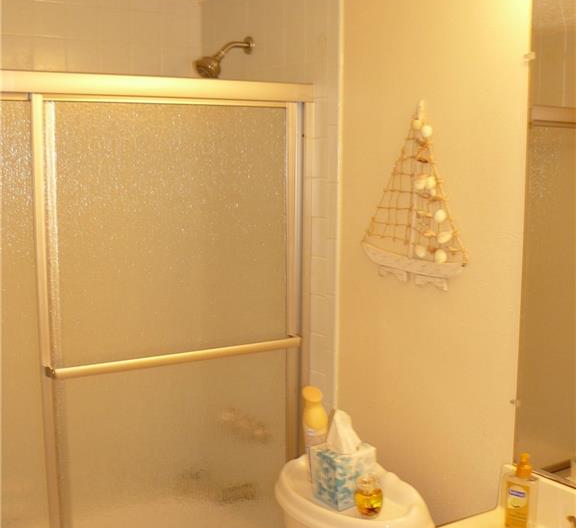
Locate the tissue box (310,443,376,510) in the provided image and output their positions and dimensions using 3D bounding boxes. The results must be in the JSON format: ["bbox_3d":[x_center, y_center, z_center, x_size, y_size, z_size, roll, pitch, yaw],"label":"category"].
[{"bbox_3d":[0.135,0.512,1.949,0.111,0.126,0.111,-4,5,-31],"label":"tissue box"}]

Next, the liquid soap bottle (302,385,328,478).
[{"bbox_3d":[0.079,0.441,2.028,0.062,0.245,0.056,-6,5,6],"label":"liquid soap bottle"}]

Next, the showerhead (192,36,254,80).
[{"bbox_3d":[-0.201,-0.628,2.439,0.187,0.142,0.075,-4,9,-31],"label":"showerhead"}]

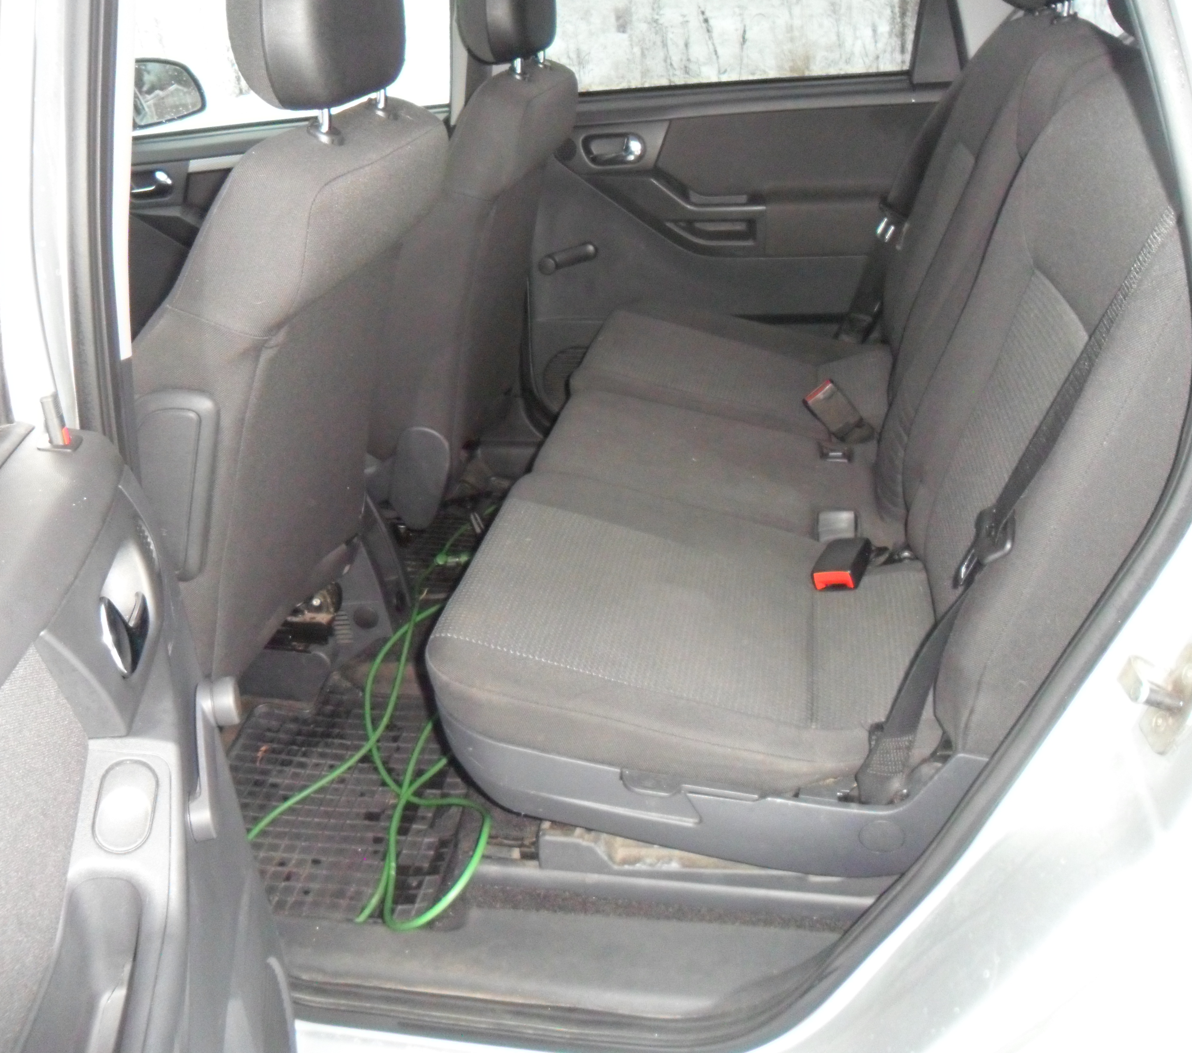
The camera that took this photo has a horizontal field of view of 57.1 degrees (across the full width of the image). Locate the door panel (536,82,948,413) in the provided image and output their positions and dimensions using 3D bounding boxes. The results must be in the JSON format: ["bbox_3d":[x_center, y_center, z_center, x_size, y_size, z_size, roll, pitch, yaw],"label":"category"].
[{"bbox_3d":[0.248,-0.508,2.084,0.810,0.640,0.110,2,29,9],"label":"door panel"}]

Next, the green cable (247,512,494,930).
[{"bbox_3d":[-0.210,0.152,1.539,0.310,0.110,0.930,2,29,9],"label":"green cable"}]

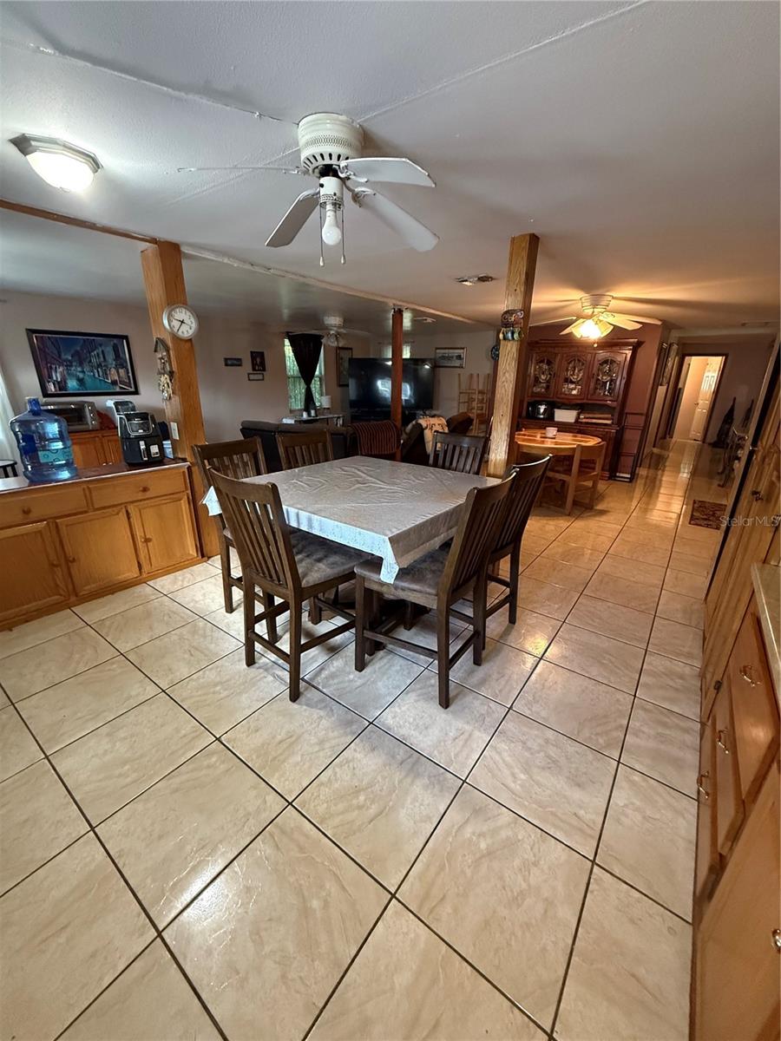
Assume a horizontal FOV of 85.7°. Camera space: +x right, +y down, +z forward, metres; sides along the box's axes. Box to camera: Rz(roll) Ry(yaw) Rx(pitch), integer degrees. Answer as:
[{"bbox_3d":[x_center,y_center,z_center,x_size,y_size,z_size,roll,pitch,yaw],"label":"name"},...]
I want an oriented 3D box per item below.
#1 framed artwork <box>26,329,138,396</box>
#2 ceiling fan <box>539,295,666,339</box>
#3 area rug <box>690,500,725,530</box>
[{"bbox_3d":[-3.392,-1.749,4.744,0.030,0.670,0.965,15,24,34],"label":"framed artwork"},{"bbox_3d":[2.064,-2.065,4.324,1.300,0.405,1.300,-14,25,-37],"label":"ceiling fan"},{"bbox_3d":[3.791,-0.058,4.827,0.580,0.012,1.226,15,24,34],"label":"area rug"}]

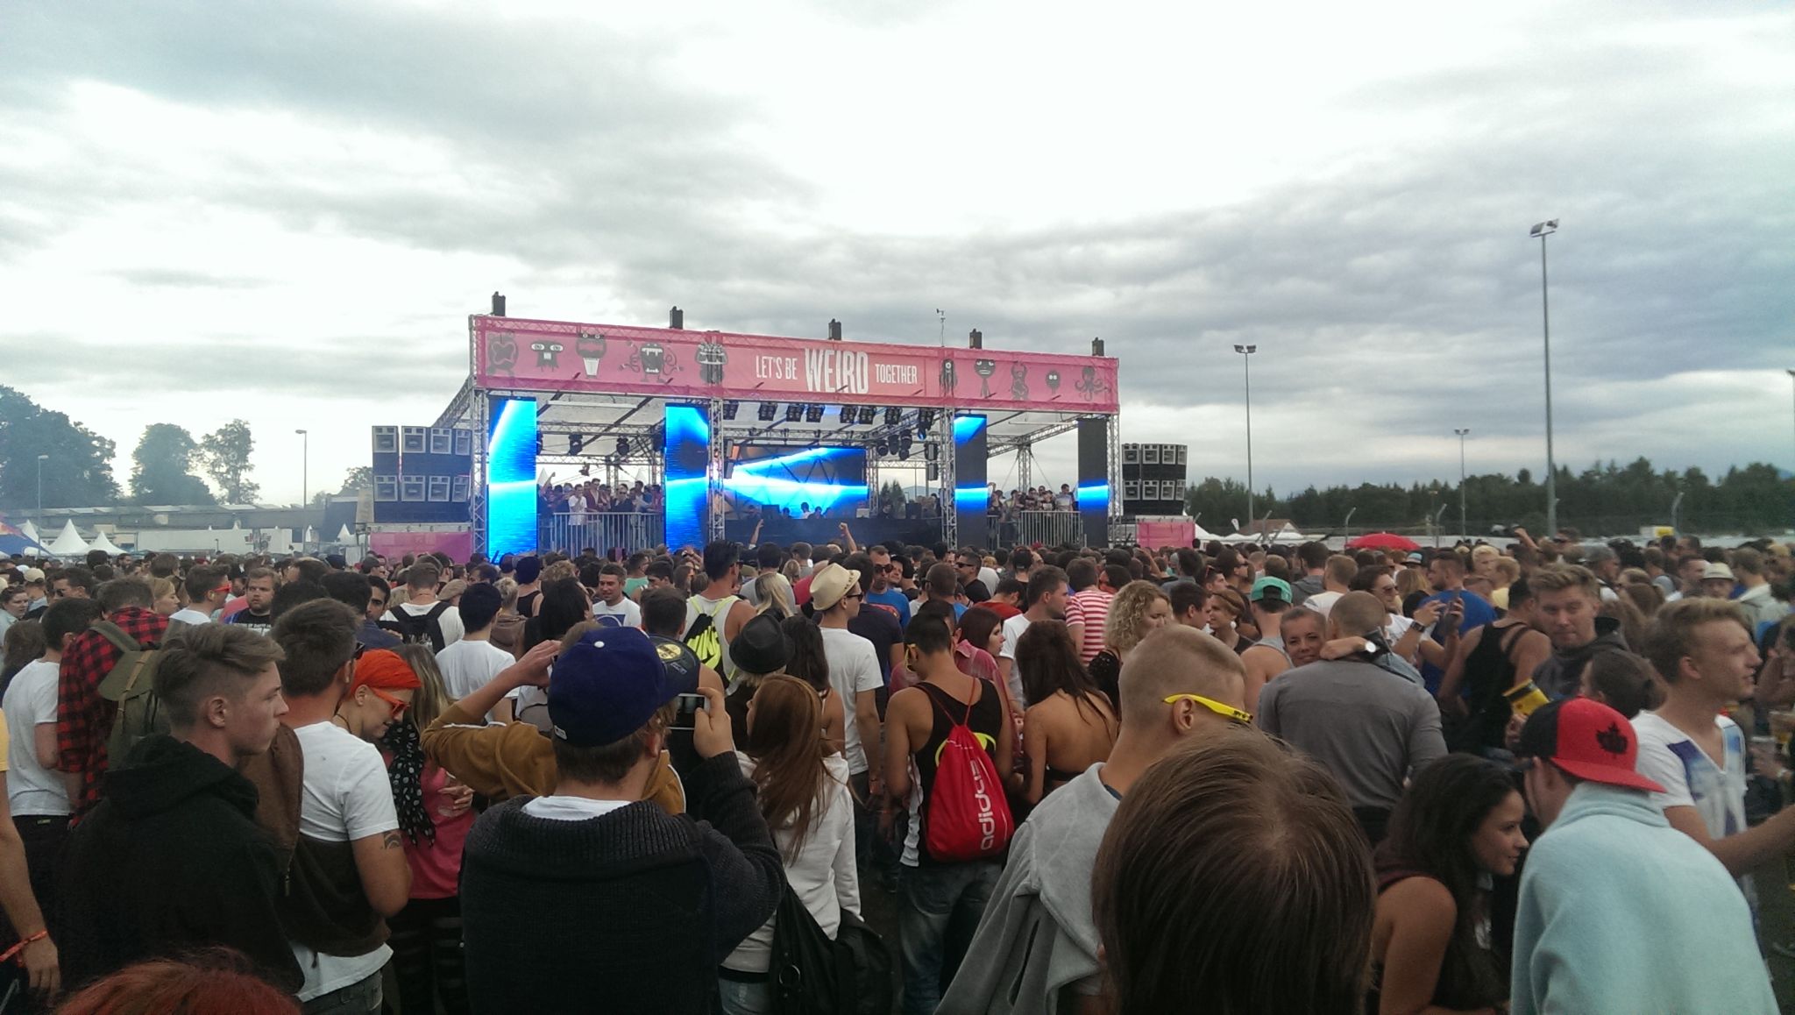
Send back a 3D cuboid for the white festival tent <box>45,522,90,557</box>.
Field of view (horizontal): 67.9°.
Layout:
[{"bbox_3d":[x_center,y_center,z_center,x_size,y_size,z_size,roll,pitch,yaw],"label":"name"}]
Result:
[{"bbox_3d":[-71.284,3.609,114.930,4.500,4.926,4.500,0,-2,-30],"label":"white festival tent"}]

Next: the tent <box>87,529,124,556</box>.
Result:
[{"bbox_3d":[-70.297,4.095,117.942,4.400,4.102,4.400,0,-2,-30],"label":"tent"}]

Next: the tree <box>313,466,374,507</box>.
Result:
[{"bbox_3d":[-61.334,1.142,149.835,9.000,11.583,9.000,-1,-2,0],"label":"tree"}]

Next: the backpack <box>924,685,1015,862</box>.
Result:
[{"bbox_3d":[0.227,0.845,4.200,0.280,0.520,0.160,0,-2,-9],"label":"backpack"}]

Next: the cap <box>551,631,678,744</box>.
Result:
[{"bbox_3d":[-0.452,0.288,2.198,0.175,0.150,0.265,-2,15,35],"label":"cap"}]

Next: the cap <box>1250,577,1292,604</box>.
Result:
[{"bbox_3d":[1.651,0.366,5.884,0.175,0.140,0.265,-1,-2,16],"label":"cap"}]

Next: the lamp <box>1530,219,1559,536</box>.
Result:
[{"bbox_3d":[25.900,-4.219,52.994,1.300,14.530,0.700,-1,-2,-6],"label":"lamp"}]

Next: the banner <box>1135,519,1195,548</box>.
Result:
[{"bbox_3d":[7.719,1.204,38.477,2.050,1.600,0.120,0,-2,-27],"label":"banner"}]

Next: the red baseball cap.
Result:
[{"bbox_3d":[1.238,0.428,2.371,0.175,0.145,0.265,0,18,-25],"label":"red baseball cap"}]

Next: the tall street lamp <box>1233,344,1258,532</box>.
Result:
[{"bbox_3d":[22.595,-3.242,85.594,1.350,14.515,0.700,-1,-2,-6],"label":"tall street lamp"}]

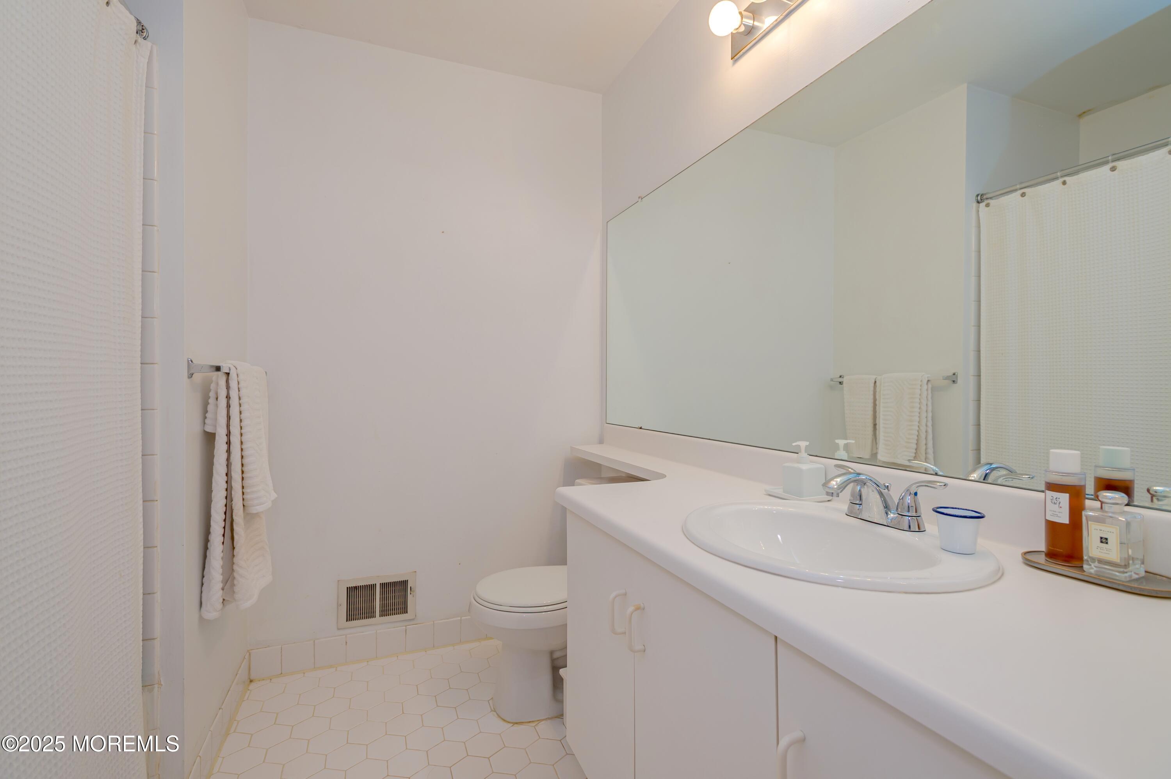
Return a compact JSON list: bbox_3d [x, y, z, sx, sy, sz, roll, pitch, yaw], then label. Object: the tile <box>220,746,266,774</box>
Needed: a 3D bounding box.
[{"bbox_3d":[-0.975,1.064,1.581,0.107,0.009,0.124,0,0,-21],"label":"tile"}]

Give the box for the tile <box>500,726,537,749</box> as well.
[{"bbox_3d":[-0.203,1.080,1.718,0.108,0.008,0.125,0,1,-21],"label":"tile"}]

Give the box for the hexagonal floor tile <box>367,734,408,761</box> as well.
[{"bbox_3d":[-0.600,1.083,1.667,0.108,0.008,0.125,0,1,-21],"label":"hexagonal floor tile"}]

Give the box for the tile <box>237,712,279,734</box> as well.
[{"bbox_3d":[-1.057,1.074,1.778,0.125,0.008,0.108,0,1,9],"label":"tile"}]

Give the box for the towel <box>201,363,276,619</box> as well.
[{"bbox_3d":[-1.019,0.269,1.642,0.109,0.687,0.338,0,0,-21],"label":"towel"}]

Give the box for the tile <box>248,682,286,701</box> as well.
[{"bbox_3d":[-1.112,1.062,1.933,0.107,0.009,0.124,0,0,-21],"label":"tile"}]

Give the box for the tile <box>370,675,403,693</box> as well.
[{"bbox_3d":[-0.722,1.059,1.983,0.107,0.009,0.124,0,0,-21],"label":"tile"}]

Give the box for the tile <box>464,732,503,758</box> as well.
[{"bbox_3d":[-0.303,1.071,1.663,0.125,0.008,0.108,0,1,9],"label":"tile"}]

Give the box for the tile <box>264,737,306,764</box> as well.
[{"bbox_3d":[-0.874,1.063,1.620,0.107,0.009,0.124,0,0,-21],"label":"tile"}]

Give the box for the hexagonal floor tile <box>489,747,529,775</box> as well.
[{"bbox_3d":[-0.220,1.082,1.608,0.108,0.008,0.125,0,1,-21],"label":"hexagonal floor tile"}]

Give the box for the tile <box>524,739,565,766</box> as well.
[{"bbox_3d":[-0.117,1.081,1.649,0.108,0.008,0.125,0,1,-21],"label":"tile"}]

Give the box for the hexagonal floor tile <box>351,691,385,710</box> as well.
[{"bbox_3d":[-0.749,1.071,1.898,0.125,0.008,0.108,0,1,9],"label":"hexagonal floor tile"}]

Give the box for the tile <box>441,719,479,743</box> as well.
[{"bbox_3d":[-0.382,1.060,1.710,0.107,0.009,0.124,0,0,-21],"label":"tile"}]

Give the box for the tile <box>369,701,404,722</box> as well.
[{"bbox_3d":[-0.670,1.081,1.846,0.108,0.008,0.125,0,1,-21],"label":"tile"}]

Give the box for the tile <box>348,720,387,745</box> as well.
[{"bbox_3d":[-0.680,1.073,1.720,0.125,0.008,0.108,0,1,9],"label":"tile"}]

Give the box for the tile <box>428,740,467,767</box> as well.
[{"bbox_3d":[-0.405,1.072,1.623,0.125,0.008,0.108,0,1,9],"label":"tile"}]

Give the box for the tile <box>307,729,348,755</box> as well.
[{"bbox_3d":[-0.772,1.062,1.660,0.107,0.009,0.124,0,0,-21],"label":"tile"}]

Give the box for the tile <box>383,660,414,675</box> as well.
[{"bbox_3d":[-0.706,1.058,2.091,0.107,0.009,0.124,0,0,-21],"label":"tile"}]

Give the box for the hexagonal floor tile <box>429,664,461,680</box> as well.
[{"bbox_3d":[-0.527,1.069,2.087,0.125,0.008,0.108,0,1,9],"label":"hexagonal floor tile"}]

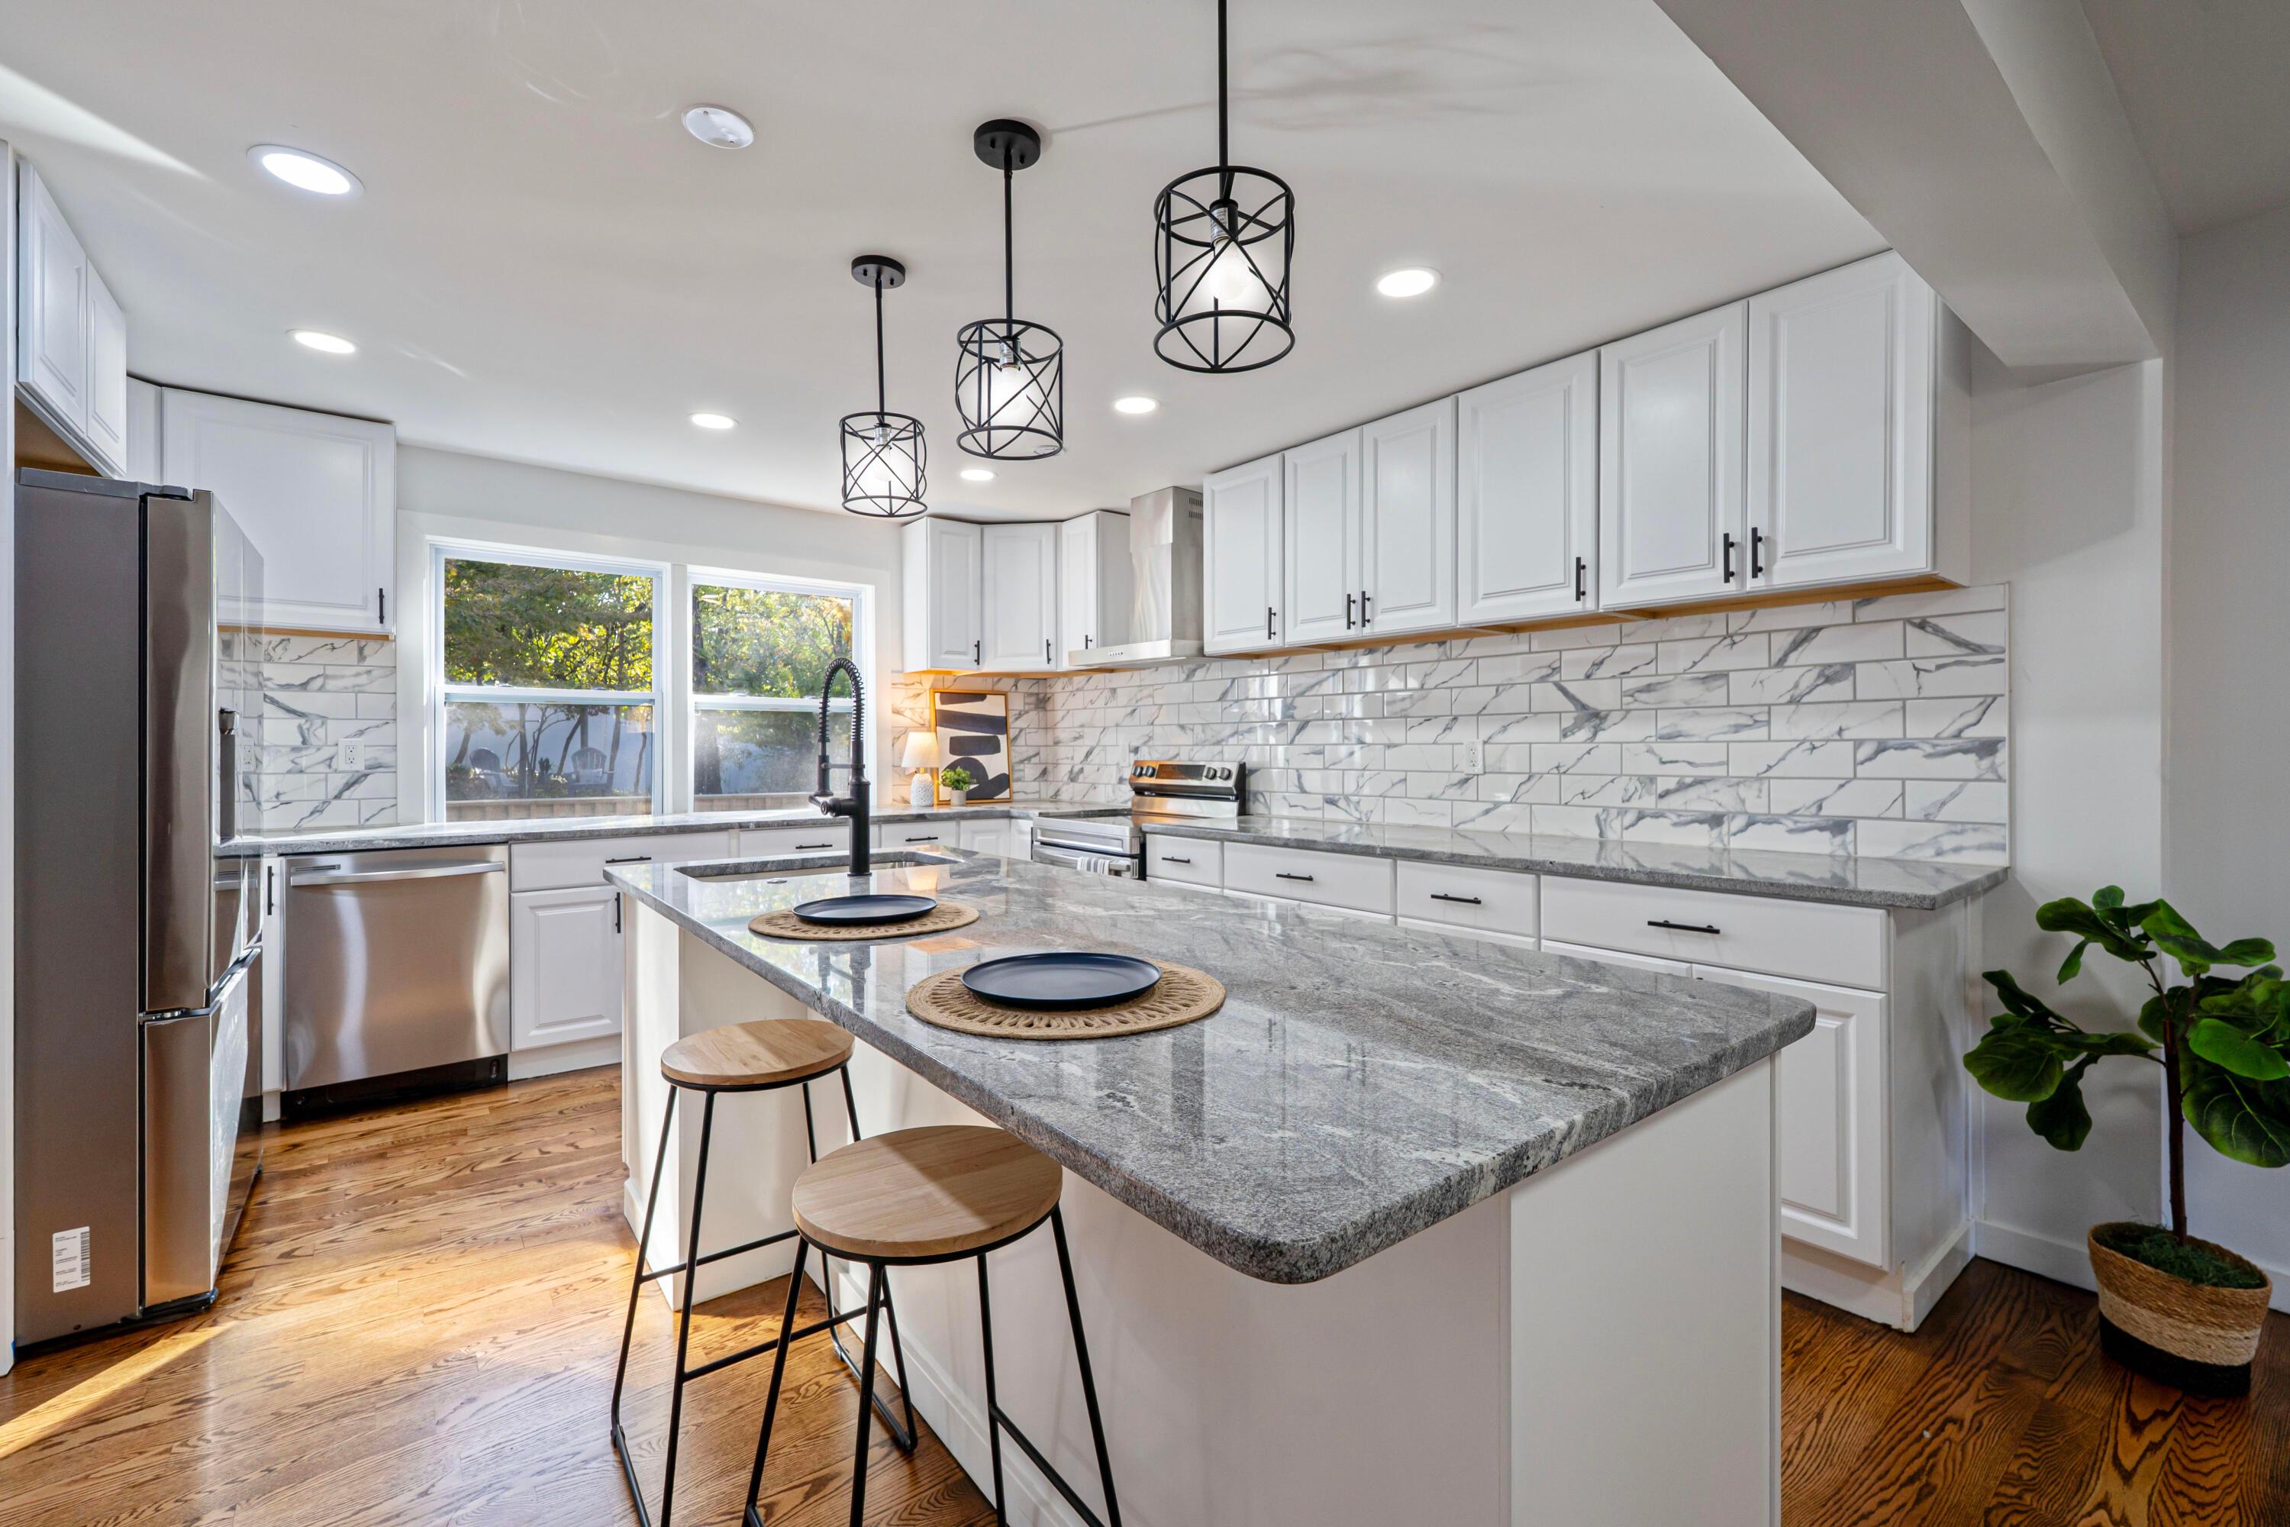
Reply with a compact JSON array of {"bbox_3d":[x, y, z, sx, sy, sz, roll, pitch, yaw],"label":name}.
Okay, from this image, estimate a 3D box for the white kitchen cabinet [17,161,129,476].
[{"bbox_3d":[-2.823,-1.016,2.023,0.563,0.455,0.899,-1,1,-39],"label":"white kitchen cabinet"}]

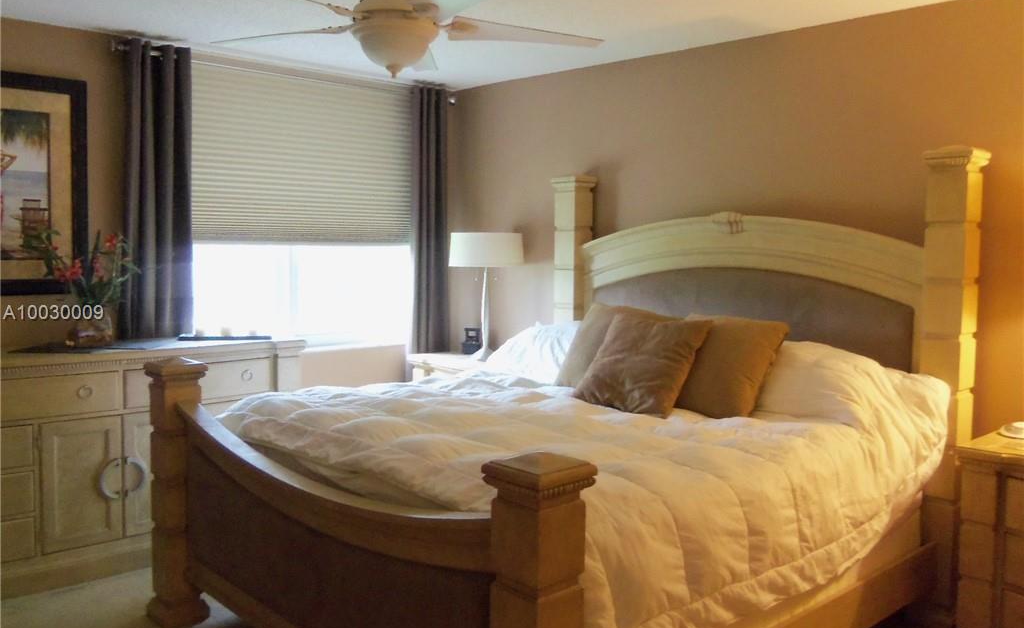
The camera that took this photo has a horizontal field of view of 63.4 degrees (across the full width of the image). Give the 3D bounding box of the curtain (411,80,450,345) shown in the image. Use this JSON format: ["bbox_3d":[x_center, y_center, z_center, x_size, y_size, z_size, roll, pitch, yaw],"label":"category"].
[{"bbox_3d":[-0.535,-0.227,5.375,0.258,2.448,0.112,-3,5,-43],"label":"curtain"}]

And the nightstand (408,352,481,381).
[{"bbox_3d":[-0.227,0.678,5.029,0.505,0.771,0.785,-3,5,-43],"label":"nightstand"}]

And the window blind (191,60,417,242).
[{"bbox_3d":[-1.164,-0.895,4.833,1.477,0.963,0.066,-3,5,-43],"label":"window blind"}]

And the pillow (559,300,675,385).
[{"bbox_3d":[0.481,0.160,3.897,0.468,0.458,0.159,5,-33,47],"label":"pillow"}]

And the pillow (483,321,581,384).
[{"bbox_3d":[0.318,0.195,4.105,0.748,0.206,0.468,5,43,47],"label":"pillow"}]

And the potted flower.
[{"bbox_3d":[-1.931,-0.117,3.727,0.446,0.534,0.345,-3,5,-43],"label":"potted flower"}]

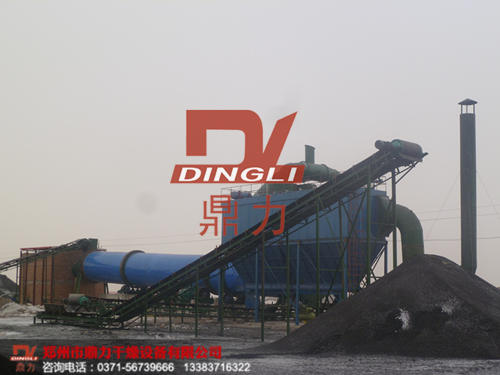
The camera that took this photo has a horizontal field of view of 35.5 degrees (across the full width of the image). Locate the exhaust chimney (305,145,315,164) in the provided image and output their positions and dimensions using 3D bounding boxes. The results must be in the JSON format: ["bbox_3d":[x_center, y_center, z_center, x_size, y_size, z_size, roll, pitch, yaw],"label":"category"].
[{"bbox_3d":[4.210,-2.306,55.000,0.710,1.360,0.710,0,-7,0],"label":"exhaust chimney"}]

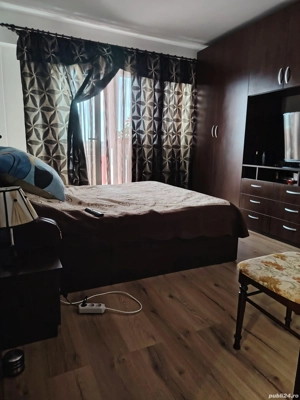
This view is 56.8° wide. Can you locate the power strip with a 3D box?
[{"bbox_3d":[-0.356,0.678,1.739,0.163,0.036,0.052,1,11,-1],"label":"power strip"}]

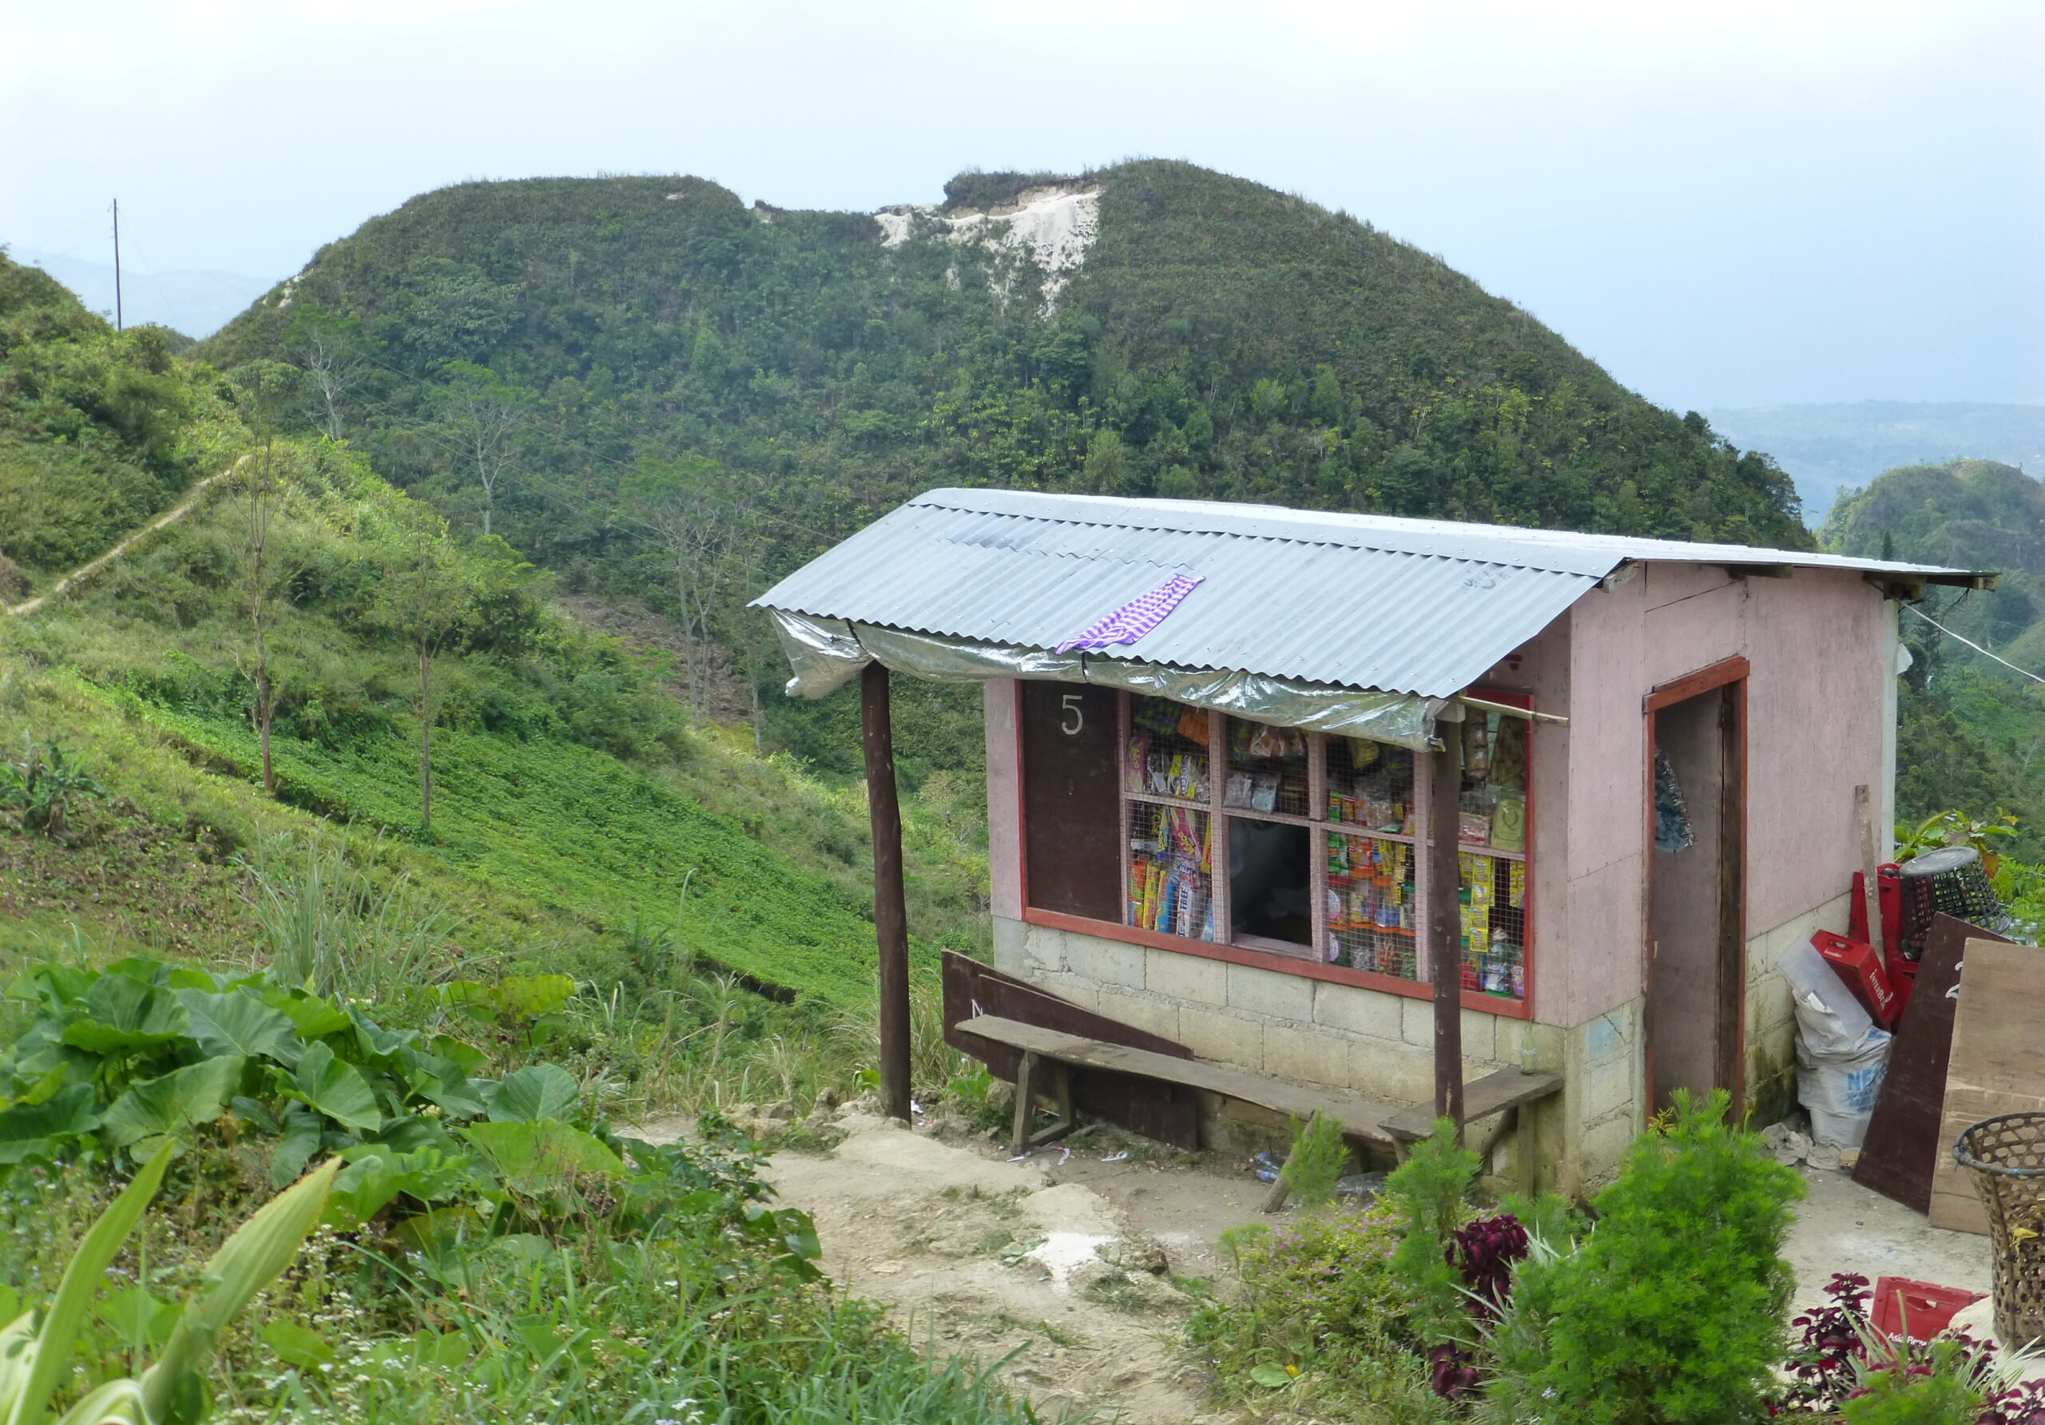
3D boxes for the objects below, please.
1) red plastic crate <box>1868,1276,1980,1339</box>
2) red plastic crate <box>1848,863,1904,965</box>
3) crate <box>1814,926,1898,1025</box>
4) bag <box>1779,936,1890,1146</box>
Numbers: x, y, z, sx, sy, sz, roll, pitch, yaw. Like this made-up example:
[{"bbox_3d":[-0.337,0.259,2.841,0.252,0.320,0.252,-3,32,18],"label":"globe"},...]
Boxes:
[{"bbox_3d":[2.975,1.945,11.896,0.320,0.260,0.360,6,3,31],"label":"red plastic crate"},{"bbox_3d":[3.445,0.814,14.750,0.250,0.380,0.140,8,16,39],"label":"red plastic crate"},{"bbox_3d":[3.295,1.047,14.500,0.250,0.395,0.110,24,66,45],"label":"crate"},{"bbox_3d":[3.177,1.293,14.350,0.400,0.740,0.360,-3,12,-5],"label":"bag"}]

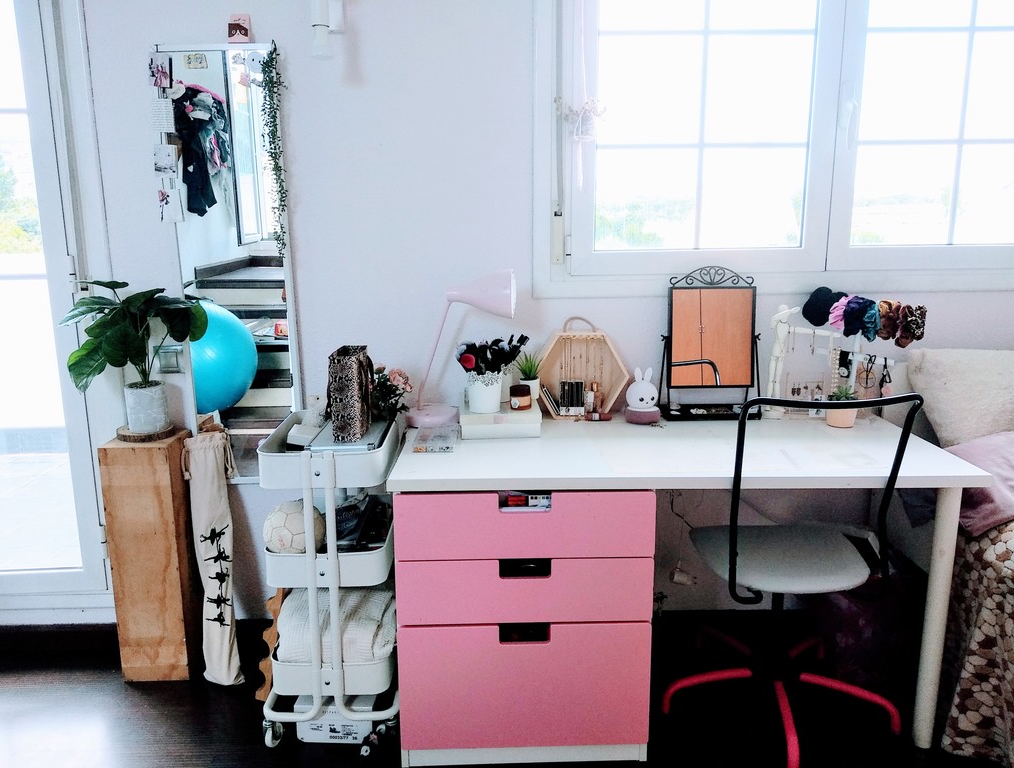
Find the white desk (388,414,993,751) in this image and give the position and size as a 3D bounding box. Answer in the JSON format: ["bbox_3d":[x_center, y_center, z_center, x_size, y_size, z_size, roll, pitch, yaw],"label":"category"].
[{"bbox_3d":[0.423,0.520,2.128,1.395,0.738,0.612,0,11,0],"label":"white desk"}]

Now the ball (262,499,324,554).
[{"bbox_3d":[-0.549,0.381,1.987,0.169,0.169,0.169,0,11,-1],"label":"ball"}]

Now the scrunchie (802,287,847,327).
[{"bbox_3d":[0.939,-0.230,2.280,0.090,0.115,0.110,9,14,38],"label":"scrunchie"}]

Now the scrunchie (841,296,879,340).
[{"bbox_3d":[1.029,-0.193,2.238,0.075,0.118,0.105,9,14,38],"label":"scrunchie"}]

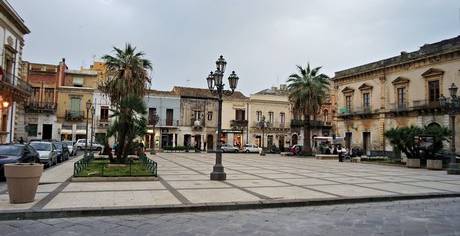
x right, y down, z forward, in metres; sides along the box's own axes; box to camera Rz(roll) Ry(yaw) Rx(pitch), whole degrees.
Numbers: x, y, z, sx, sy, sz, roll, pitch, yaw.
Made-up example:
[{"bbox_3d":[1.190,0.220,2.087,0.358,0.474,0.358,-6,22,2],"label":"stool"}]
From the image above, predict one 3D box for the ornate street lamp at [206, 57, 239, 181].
[{"bbox_3d":[-0.378,-0.006,12.964,1.360,5.180,1.300,3,-4,-20],"label":"ornate street lamp"}]

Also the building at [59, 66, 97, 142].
[{"bbox_3d":[-22.581,-0.591,46.977,5.000,11.000,7.500,3,-5,-19],"label":"building"}]

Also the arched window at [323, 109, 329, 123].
[{"bbox_3d":[17.880,-0.316,56.947,1.100,2.500,0.300,3,-5,-19],"label":"arched window"}]

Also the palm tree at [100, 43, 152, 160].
[{"bbox_3d":[-6.483,-0.870,19.488,3.200,7.500,3.200,3,-5,-19],"label":"palm tree"}]

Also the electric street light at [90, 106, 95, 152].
[{"bbox_3d":[-16.416,1.485,36.707,0.550,5.400,0.550,3,-5,-19],"label":"electric street light"}]

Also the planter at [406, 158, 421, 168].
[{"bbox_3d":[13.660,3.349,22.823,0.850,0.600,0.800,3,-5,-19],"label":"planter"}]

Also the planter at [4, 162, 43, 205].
[{"bbox_3d":[-5.201,1.640,7.730,0.840,0.930,0.840,3,-4,-20],"label":"planter"}]

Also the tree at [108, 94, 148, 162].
[{"bbox_3d":[-5.564,0.559,16.919,2.200,3.750,2.200,3,-4,-20],"label":"tree"}]

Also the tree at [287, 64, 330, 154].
[{"bbox_3d":[10.740,-1.146,41.976,5.800,12.400,5.800,3,-5,-19],"label":"tree"}]

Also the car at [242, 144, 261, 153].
[{"bbox_3d":[4.048,5.250,52.545,3.700,1.430,1.600,3,-4,-20],"label":"car"}]

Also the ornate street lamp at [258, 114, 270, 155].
[{"bbox_3d":[4.352,2.128,39.703,1.300,5.300,1.300,3,-5,-19],"label":"ornate street lamp"}]

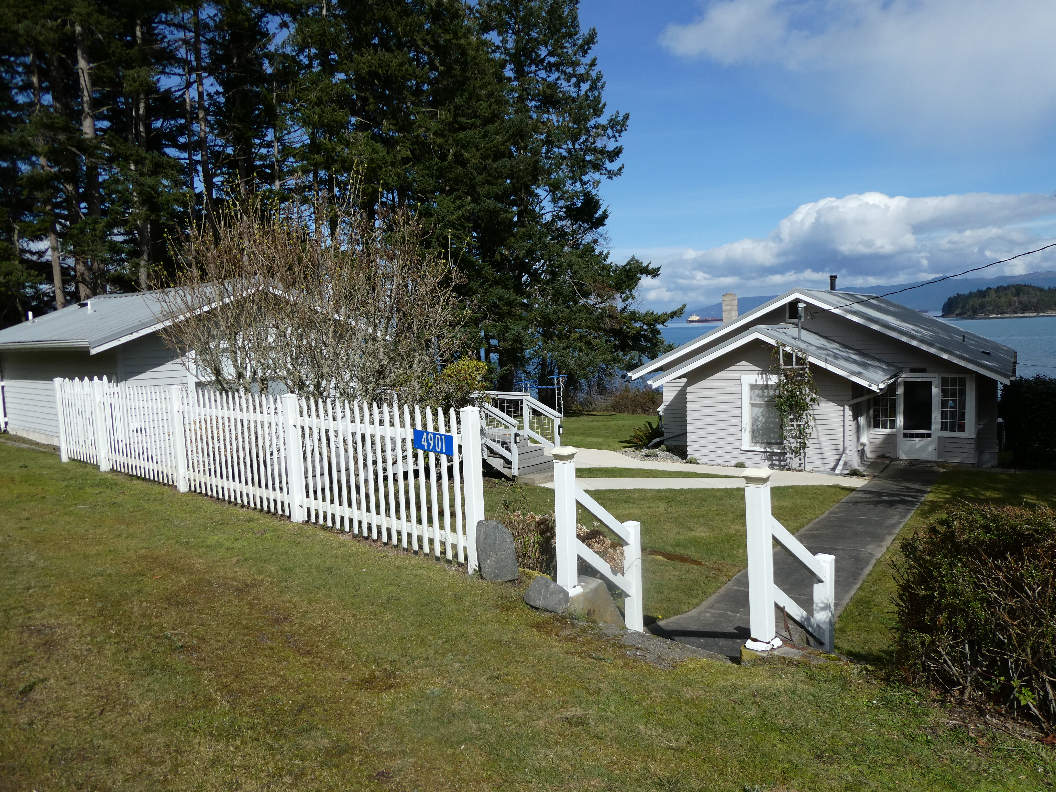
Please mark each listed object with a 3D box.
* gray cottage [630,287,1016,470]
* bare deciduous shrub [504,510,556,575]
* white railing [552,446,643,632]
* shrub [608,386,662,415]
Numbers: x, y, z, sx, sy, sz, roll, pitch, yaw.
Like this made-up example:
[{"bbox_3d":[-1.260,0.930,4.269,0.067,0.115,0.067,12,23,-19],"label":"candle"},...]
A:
[{"bbox_3d":[9.712,-1.105,23.133,9.400,4.400,15.400,2,7,34],"label":"gray cottage"},{"bbox_3d":[0.056,1.216,5.850,0.500,0.580,0.480,-2,6,0],"label":"bare deciduous shrub"},{"bbox_3d":[0.527,1.071,5.255,0.140,1.538,0.950,3,7,41],"label":"white railing"},{"bbox_3d":[4.814,0.198,32.000,2.700,1.300,1.800,-2,6,0],"label":"shrub"}]

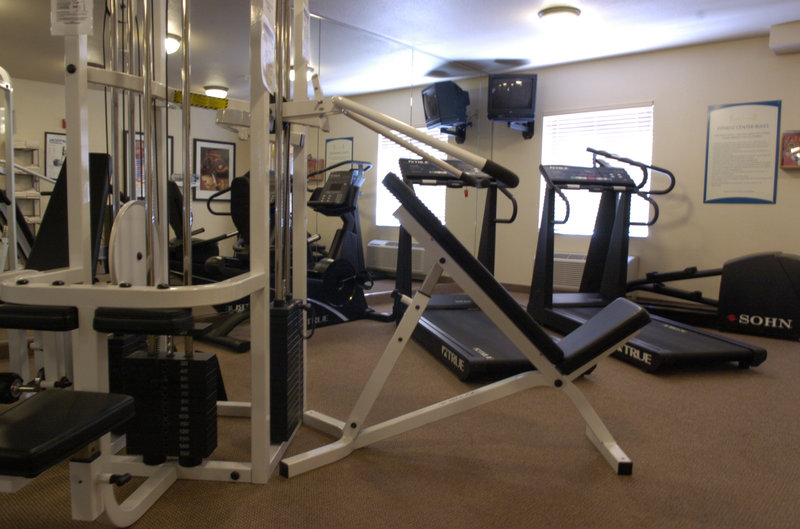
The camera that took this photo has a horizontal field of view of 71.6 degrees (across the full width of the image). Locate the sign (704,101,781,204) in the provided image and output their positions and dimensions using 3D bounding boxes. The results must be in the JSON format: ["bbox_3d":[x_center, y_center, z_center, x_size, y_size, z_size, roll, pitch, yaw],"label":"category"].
[{"bbox_3d":[3.097,-1.005,5.032,0.580,0.900,0.025,6,7,40],"label":"sign"}]

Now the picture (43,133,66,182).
[{"bbox_3d":[-4.549,-1.452,7.539,0.030,0.640,0.480,6,7,40],"label":"picture"}]

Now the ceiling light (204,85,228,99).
[{"bbox_3d":[-2.495,-2.327,7.537,0.350,0.130,0.350,6,7,40],"label":"ceiling light"}]

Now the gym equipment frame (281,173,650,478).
[{"bbox_3d":[0.254,0.203,2.170,1.330,1.090,0.550,1,5,0],"label":"gym equipment frame"}]

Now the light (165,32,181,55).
[{"bbox_3d":[-2.292,-2.118,5.393,0.350,0.130,0.350,6,7,40],"label":"light"}]

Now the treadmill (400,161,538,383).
[{"bbox_3d":[0.520,-0.103,3.914,0.810,1.370,1.770,-1,6,-15],"label":"treadmill"}]

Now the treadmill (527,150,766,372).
[{"bbox_3d":[1.682,-0.106,4.139,0.810,1.370,1.770,0,6,-12],"label":"treadmill"}]

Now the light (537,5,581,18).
[{"bbox_3d":[1.297,-1.975,4.501,0.350,0.130,0.350,6,7,40],"label":"light"}]

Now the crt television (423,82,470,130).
[{"bbox_3d":[0.588,-1.914,6.703,0.460,0.460,0.510,-9,8,-14],"label":"crt television"}]

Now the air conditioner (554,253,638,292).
[{"bbox_3d":[1.973,0.083,5.933,1.040,0.380,0.260,6,7,40],"label":"air conditioner"}]

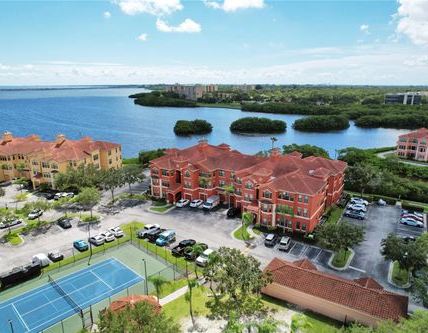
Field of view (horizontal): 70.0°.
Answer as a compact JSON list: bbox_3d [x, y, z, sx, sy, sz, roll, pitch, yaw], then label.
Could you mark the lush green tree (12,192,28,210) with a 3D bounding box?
[{"bbox_3d":[-55.378,9.936,86.191,4.500,5.400,4.200,0,15,0],"label":"lush green tree"}]

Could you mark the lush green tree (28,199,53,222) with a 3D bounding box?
[{"bbox_3d":[-45.568,11.683,79.409,6.600,5.500,6.200,0,15,0],"label":"lush green tree"}]

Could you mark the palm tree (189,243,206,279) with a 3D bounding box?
[{"bbox_3d":[-2.850,16.904,53.920,2.900,6.700,2.900,0,15,0],"label":"palm tree"}]

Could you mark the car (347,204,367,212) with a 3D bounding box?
[{"bbox_3d":[39.867,11.606,85.201,4.600,1.500,1.850,8,17,29],"label":"car"}]

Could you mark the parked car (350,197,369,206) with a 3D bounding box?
[{"bbox_3d":[43.593,10.559,91.254,4.700,1.600,1.880,9,17,31],"label":"parked car"}]

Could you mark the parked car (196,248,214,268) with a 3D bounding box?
[{"bbox_3d":[-1.244,17.949,60.232,1.950,1.770,4.750,13,19,39],"label":"parked car"}]

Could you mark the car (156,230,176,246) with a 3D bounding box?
[{"bbox_3d":[-10.539,16.042,67.761,1.900,1.750,4.600,14,20,42],"label":"car"}]

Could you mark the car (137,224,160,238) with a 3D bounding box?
[{"bbox_3d":[-15.192,15.122,71.049,2.000,1.850,5.600,14,20,42],"label":"car"}]

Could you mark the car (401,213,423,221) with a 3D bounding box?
[{"bbox_3d":[51.492,13.133,79.423,4.700,1.500,1.850,8,17,29],"label":"car"}]

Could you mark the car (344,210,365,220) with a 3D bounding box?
[{"bbox_3d":[37.860,13.082,81.974,4.600,1.480,1.850,9,17,31],"label":"car"}]

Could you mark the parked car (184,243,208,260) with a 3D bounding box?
[{"bbox_3d":[-3.694,17.384,62.679,1.900,1.750,5.000,14,20,42],"label":"parked car"}]

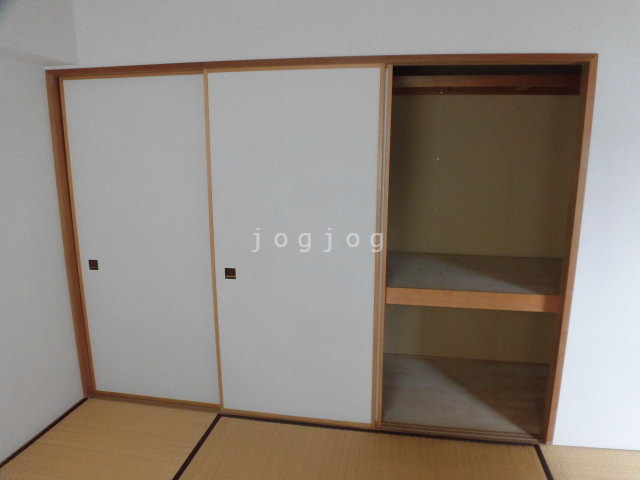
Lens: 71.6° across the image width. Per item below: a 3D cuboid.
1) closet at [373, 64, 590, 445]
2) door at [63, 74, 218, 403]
[{"bbox_3d":[0.791,0.034,2.524,0.860,1.823,0.793,2,12,9],"label":"closet"},{"bbox_3d":[-0.940,0.042,2.405,0.820,1.800,0.045,2,12,9],"label":"door"}]

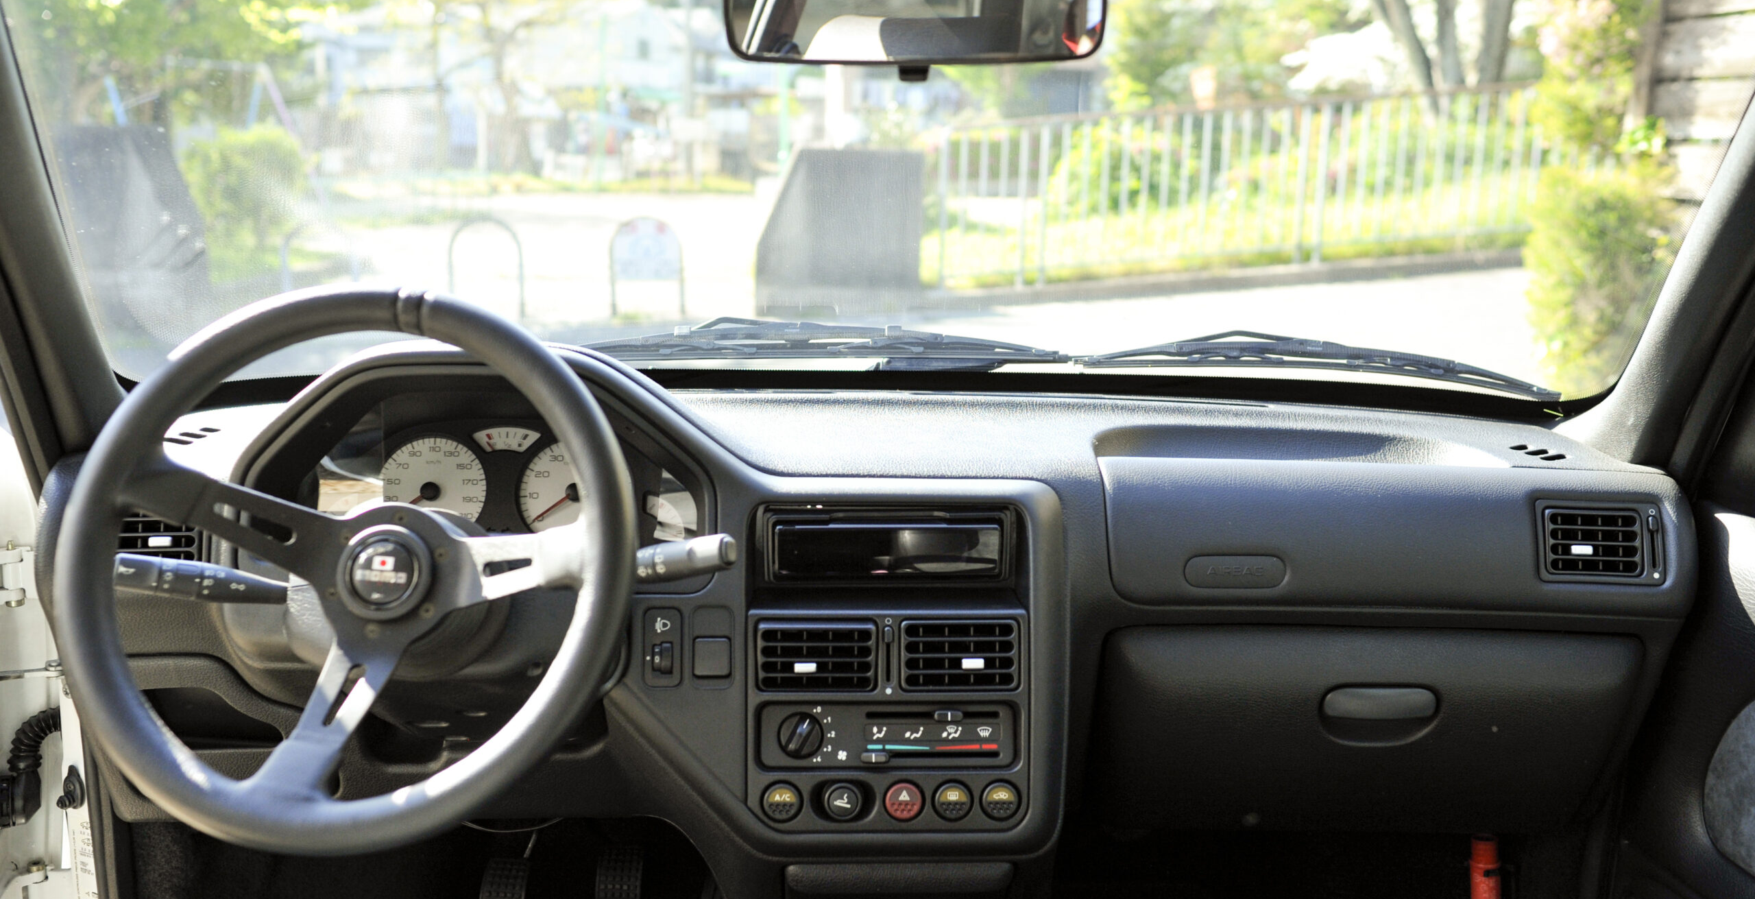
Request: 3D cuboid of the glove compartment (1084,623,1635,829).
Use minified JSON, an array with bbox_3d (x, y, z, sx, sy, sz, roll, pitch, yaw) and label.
[{"bbox_3d":[0.384,0.216,1.095,0.410,0.150,0.110,1,7,1],"label":"glove compartment"}]

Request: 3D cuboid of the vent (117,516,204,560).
[{"bbox_3d":[-0.573,0.069,1.085,0.080,0.055,0.035,0,-3,-5],"label":"vent"}]

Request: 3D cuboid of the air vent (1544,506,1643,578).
[{"bbox_3d":[0.558,0.073,1.065,0.078,0.055,0.035,2,-3,7],"label":"air vent"}]

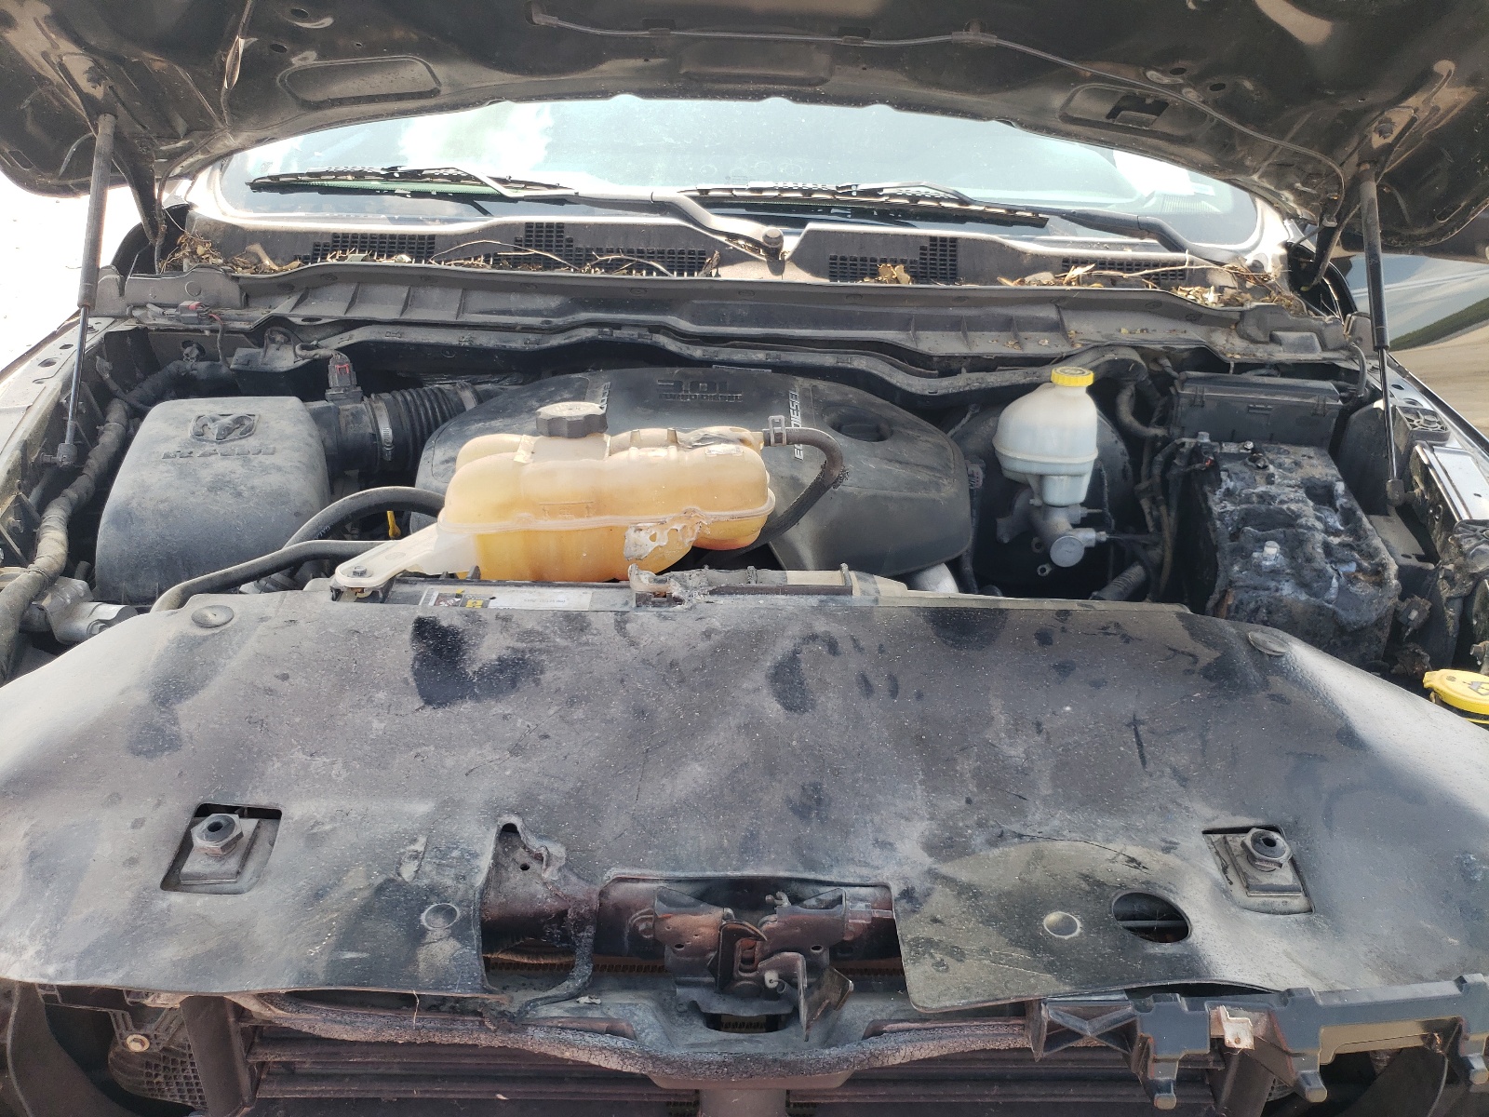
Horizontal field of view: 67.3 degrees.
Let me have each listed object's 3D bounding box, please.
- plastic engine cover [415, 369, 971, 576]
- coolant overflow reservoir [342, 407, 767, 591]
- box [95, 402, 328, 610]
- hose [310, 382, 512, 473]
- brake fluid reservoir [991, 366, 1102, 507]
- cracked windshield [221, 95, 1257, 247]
[{"bbox_3d":[-0.042,-0.129,1.397,0.620,0.160,0.420,1,25,0],"label":"plastic engine cover"},{"bbox_3d":[-0.198,-0.069,1.190,0.440,0.175,0.190,-5,26,-14],"label":"coolant overflow reservoir"},{"bbox_3d":[-0.557,-0.048,1.242,0.225,0.210,0.300,-6,26,-15],"label":"box"},{"bbox_3d":[-0.416,-0.167,1.400,0.240,0.095,0.100,-12,28,-27],"label":"hose"},{"bbox_3d":[0.372,-0.142,1.413,0.120,0.165,0.130,1,25,0],"label":"brake fluid reservoir"},{"bbox_3d":[0.016,-0.817,1.942,1.650,0.150,0.860,2,61,0],"label":"cracked windshield"}]

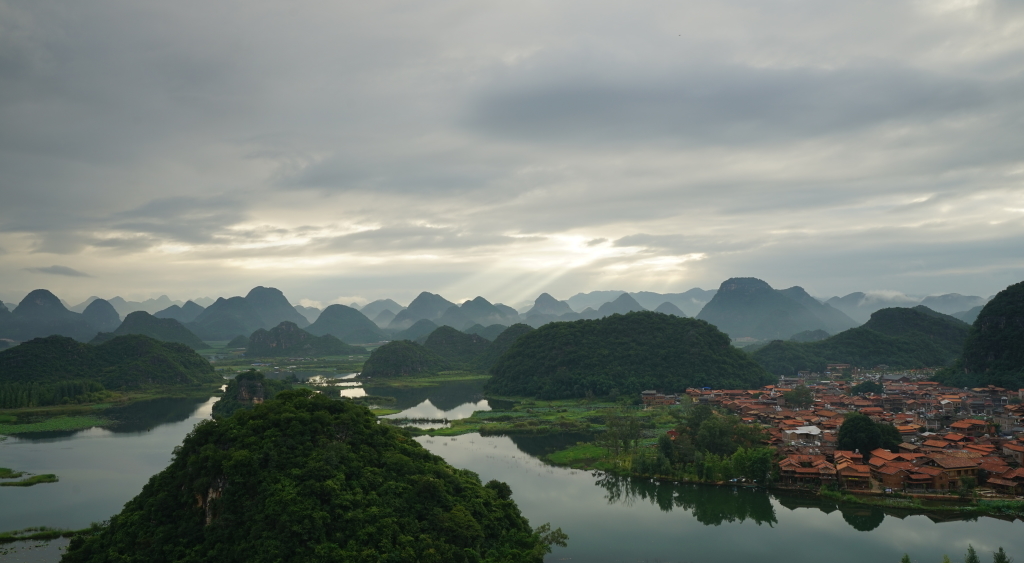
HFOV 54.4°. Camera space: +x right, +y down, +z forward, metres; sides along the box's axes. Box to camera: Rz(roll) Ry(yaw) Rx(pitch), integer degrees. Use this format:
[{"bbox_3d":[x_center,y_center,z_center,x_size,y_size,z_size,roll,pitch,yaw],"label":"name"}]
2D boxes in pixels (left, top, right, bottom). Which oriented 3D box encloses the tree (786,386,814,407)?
[{"bbox_3d":[189.430,77.020,656.000,19.770,18.300,19.170,-1,-3,16],"label":"tree"}]

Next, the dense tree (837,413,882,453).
[{"bbox_3d":[146.600,65.160,420.000,19.410,19.800,18.820,-1,-3,19],"label":"dense tree"}]

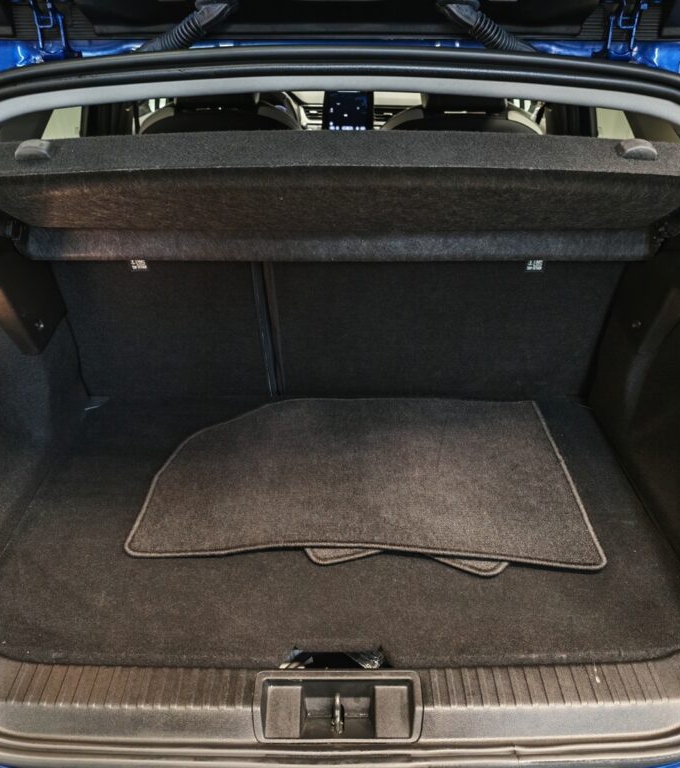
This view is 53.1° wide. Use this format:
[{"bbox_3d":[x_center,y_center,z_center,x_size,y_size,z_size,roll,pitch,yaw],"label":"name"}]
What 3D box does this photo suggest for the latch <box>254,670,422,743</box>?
[{"bbox_3d":[-0.002,0.395,0.828,0.200,0.052,0.068,0,31,0],"label":"latch"}]

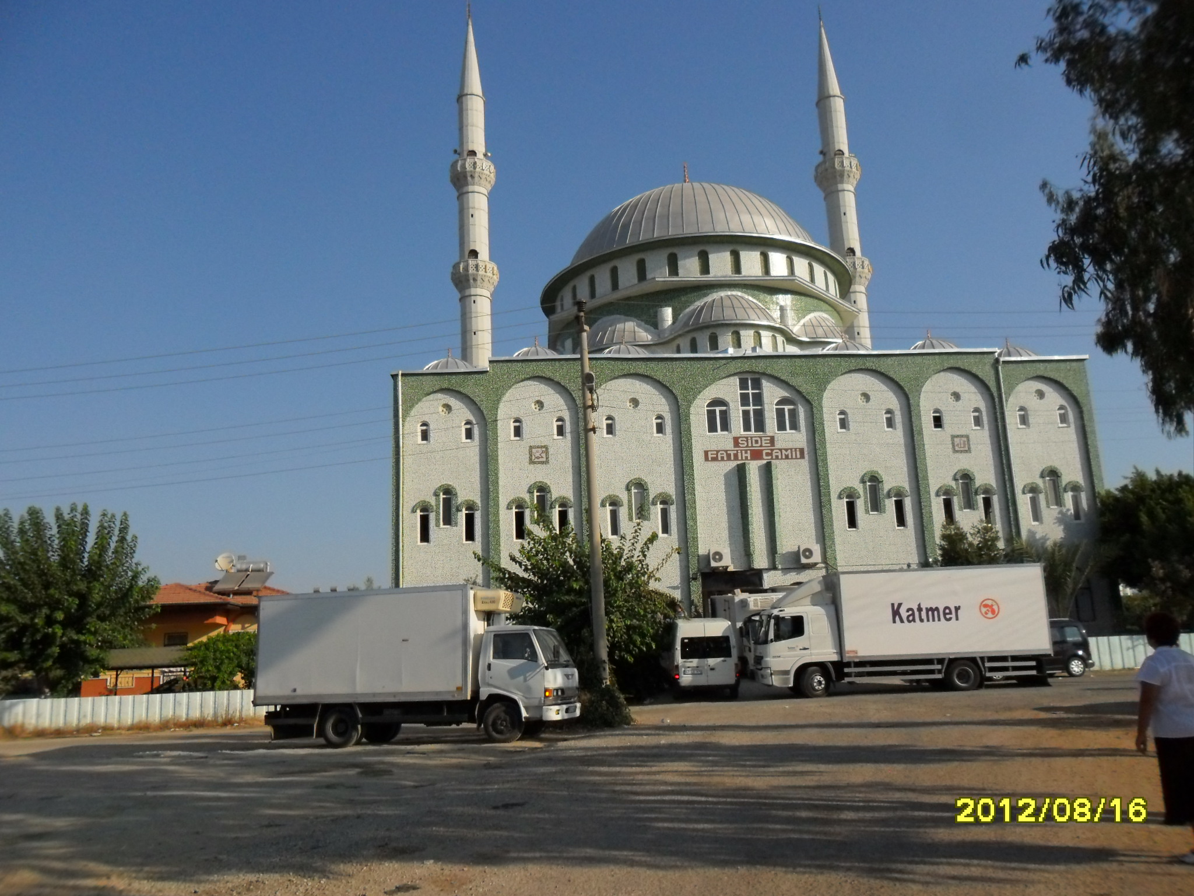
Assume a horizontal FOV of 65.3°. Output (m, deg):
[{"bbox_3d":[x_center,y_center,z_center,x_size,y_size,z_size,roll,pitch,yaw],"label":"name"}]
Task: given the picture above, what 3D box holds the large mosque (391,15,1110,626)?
[{"bbox_3d":[6.153,-11.010,58.375,34.780,47.700,22.000,-2,-11,-6],"label":"large mosque"}]

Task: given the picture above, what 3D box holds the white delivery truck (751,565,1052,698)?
[{"bbox_3d":[9.184,5.662,28.731,8.300,3.620,2.450,-3,-11,4],"label":"white delivery truck"}]

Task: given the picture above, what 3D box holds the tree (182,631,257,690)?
[{"bbox_3d":[-12.762,7.868,33.223,3.200,2.680,3.000,-3,-11,0],"label":"tree"}]

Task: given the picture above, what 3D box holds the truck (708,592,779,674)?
[{"bbox_3d":[6.737,7.897,39.543,2.150,3.150,6.400,-2,-11,-4],"label":"truck"}]

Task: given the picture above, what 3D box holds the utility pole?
[{"bbox_3d":[-0.104,1.263,22.179,0.420,10.160,0.420,-3,-11,0],"label":"utility pole"}]

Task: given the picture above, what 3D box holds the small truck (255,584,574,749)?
[{"bbox_3d":[-3.643,4.471,19.329,6.400,3.030,2.100,-6,-12,14],"label":"small truck"}]

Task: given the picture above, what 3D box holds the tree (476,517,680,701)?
[{"bbox_3d":[-0.474,4.362,24.627,5.100,5.170,4.700,-3,-11,0],"label":"tree"}]

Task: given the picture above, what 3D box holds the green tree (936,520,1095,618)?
[{"bbox_3d":[17.936,6.017,39.929,6.200,6.070,4.500,-3,-11,0],"label":"green tree"}]

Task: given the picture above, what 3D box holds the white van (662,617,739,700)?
[{"bbox_3d":[3.368,6.910,31.006,1.970,2.400,5.100,-3,-11,0],"label":"white van"}]

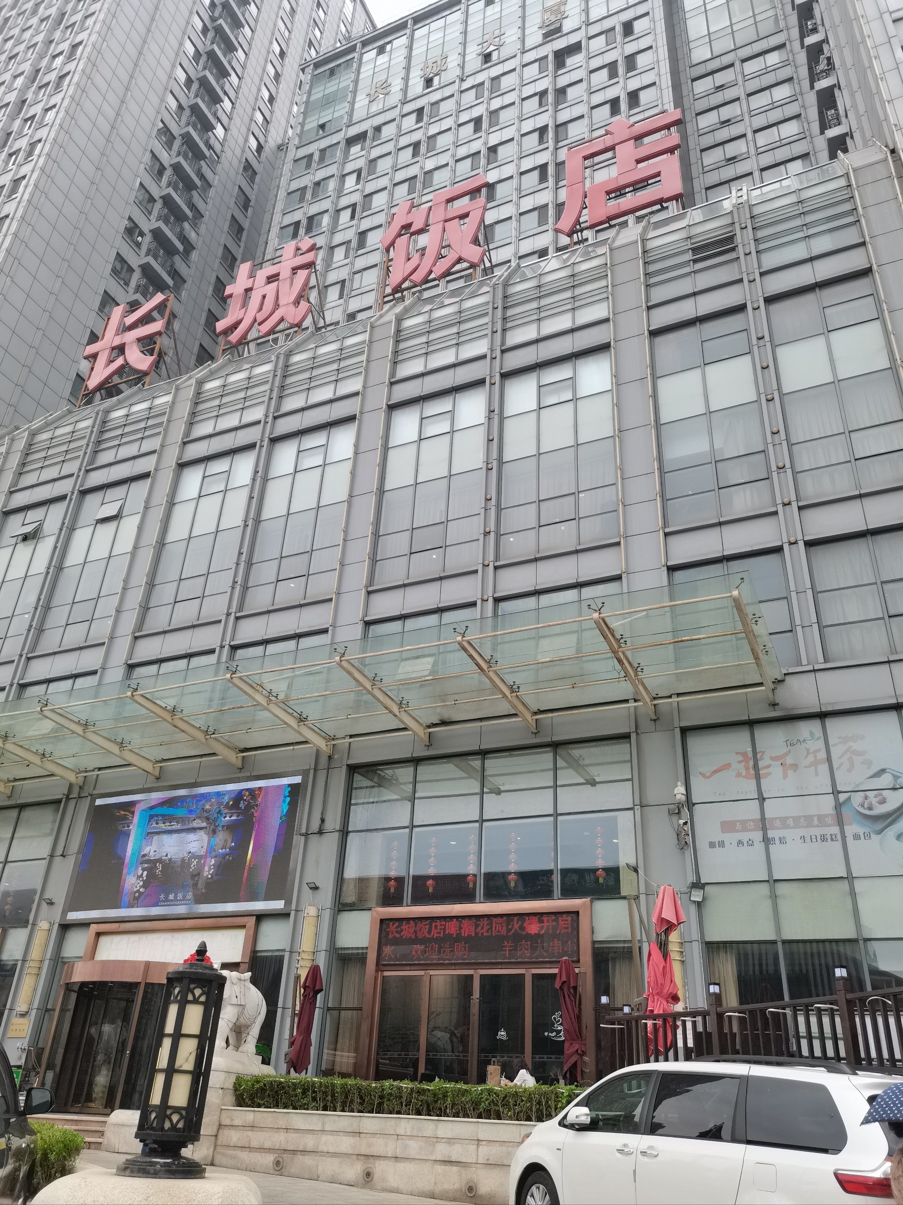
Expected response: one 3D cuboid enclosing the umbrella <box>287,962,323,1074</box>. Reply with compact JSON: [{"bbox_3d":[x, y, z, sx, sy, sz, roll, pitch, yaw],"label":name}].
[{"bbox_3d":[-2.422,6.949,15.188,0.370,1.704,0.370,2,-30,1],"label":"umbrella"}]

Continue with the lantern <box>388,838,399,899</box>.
[{"bbox_3d":[-1.253,5.787,19.641,0.190,1.242,0.190,2,-30,1],"label":"lantern"}]

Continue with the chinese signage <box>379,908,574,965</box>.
[{"bbox_3d":[0.455,6.522,17.545,4.199,0.899,0.150,-10,-33,22],"label":"chinese signage"}]

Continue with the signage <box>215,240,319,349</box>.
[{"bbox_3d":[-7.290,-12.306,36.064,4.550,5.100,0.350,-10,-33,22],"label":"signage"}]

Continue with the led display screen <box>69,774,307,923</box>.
[{"bbox_3d":[-6.393,5.861,21.482,6.231,2.997,0.220,-10,-33,22],"label":"led display screen"}]

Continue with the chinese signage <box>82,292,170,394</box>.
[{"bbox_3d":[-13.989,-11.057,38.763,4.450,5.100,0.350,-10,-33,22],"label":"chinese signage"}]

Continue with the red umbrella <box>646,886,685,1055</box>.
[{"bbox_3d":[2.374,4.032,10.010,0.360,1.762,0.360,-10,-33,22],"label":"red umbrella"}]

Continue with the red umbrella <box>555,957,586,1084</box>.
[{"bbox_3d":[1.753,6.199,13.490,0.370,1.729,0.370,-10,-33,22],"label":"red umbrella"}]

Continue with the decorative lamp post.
[{"bbox_3d":[-1.651,2.759,5.570,0.525,1.280,0.525,-10,-33,22],"label":"decorative lamp post"}]

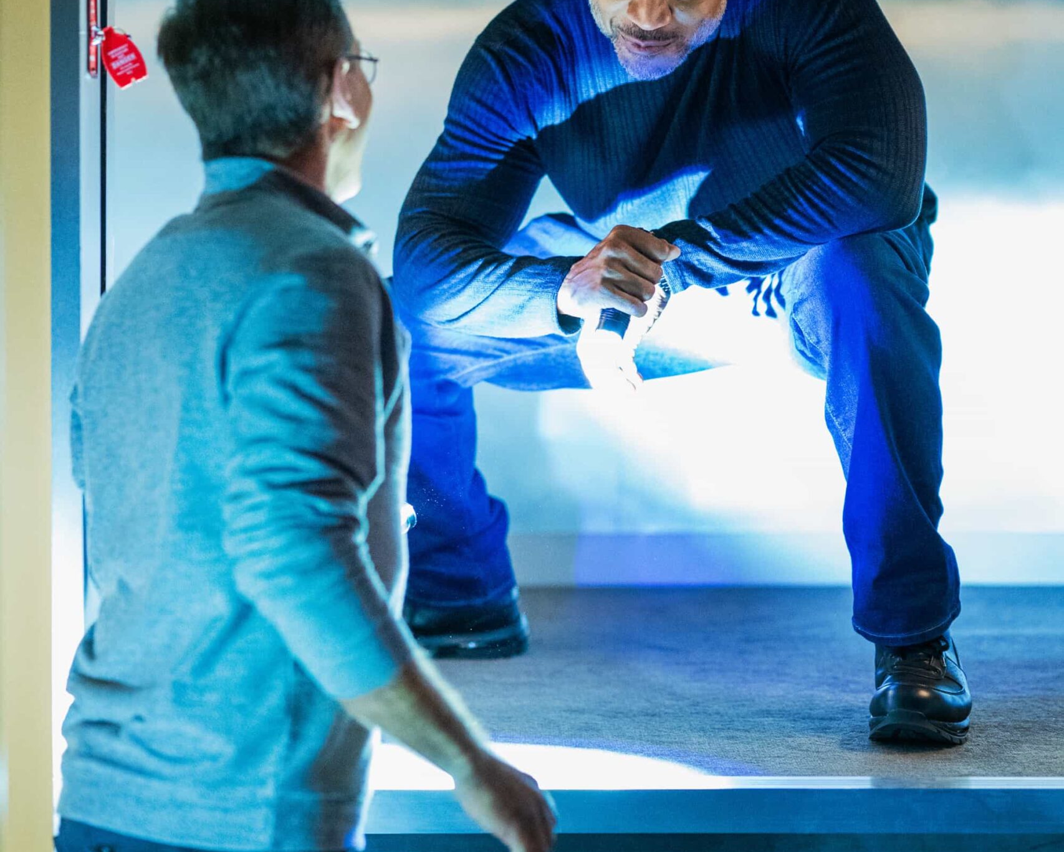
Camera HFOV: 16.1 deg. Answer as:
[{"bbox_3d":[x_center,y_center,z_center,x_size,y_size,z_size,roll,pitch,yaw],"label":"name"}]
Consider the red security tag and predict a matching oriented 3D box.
[{"bbox_3d":[-0.419,-0.379,3.850,0.039,0.063,0.004,-26,5,-6],"label":"red security tag"}]

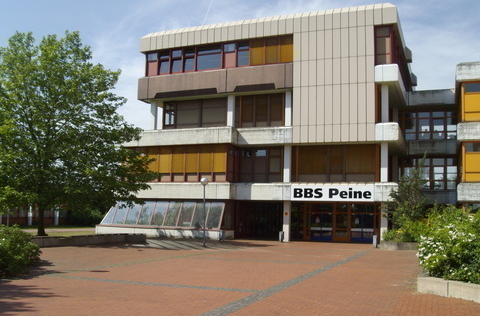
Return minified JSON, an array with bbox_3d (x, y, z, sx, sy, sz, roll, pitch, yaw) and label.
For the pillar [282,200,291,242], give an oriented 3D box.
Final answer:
[{"bbox_3d":[3.506,4.774,37.358,0.400,3.102,0.400,-1,-8,22],"label":"pillar"}]

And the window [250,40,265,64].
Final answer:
[{"bbox_3d":[1.438,-8.451,39.873,1.178,2.197,0.120,-1,-8,22],"label":"window"}]

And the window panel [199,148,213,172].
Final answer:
[{"bbox_3d":[-2.785,0.207,40.756,1.245,1.976,0.100,-1,-8,22],"label":"window panel"}]

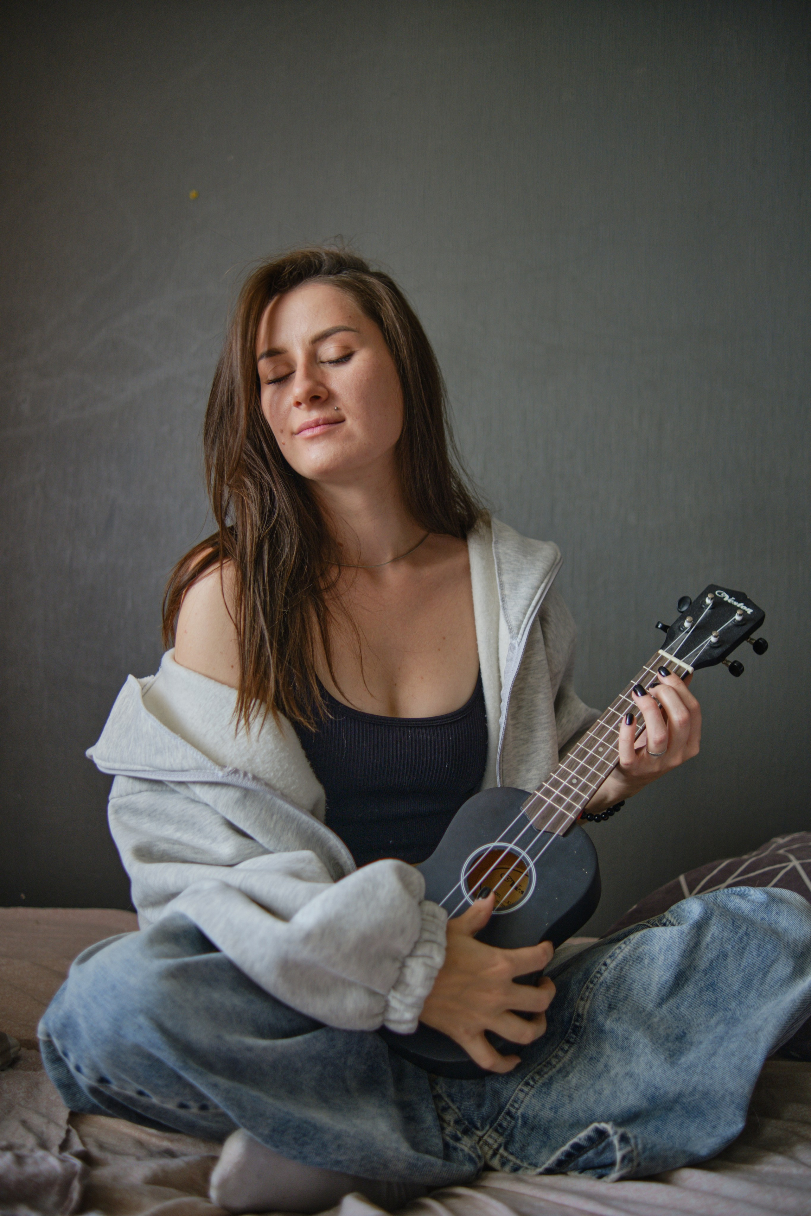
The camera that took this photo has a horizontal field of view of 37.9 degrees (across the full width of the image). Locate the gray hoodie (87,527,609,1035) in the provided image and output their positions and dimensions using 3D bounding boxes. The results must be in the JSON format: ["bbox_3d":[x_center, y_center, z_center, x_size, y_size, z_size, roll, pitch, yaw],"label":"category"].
[{"bbox_3d":[-0.053,0.146,1.165,0.510,0.475,0.400,0,5,2],"label":"gray hoodie"}]

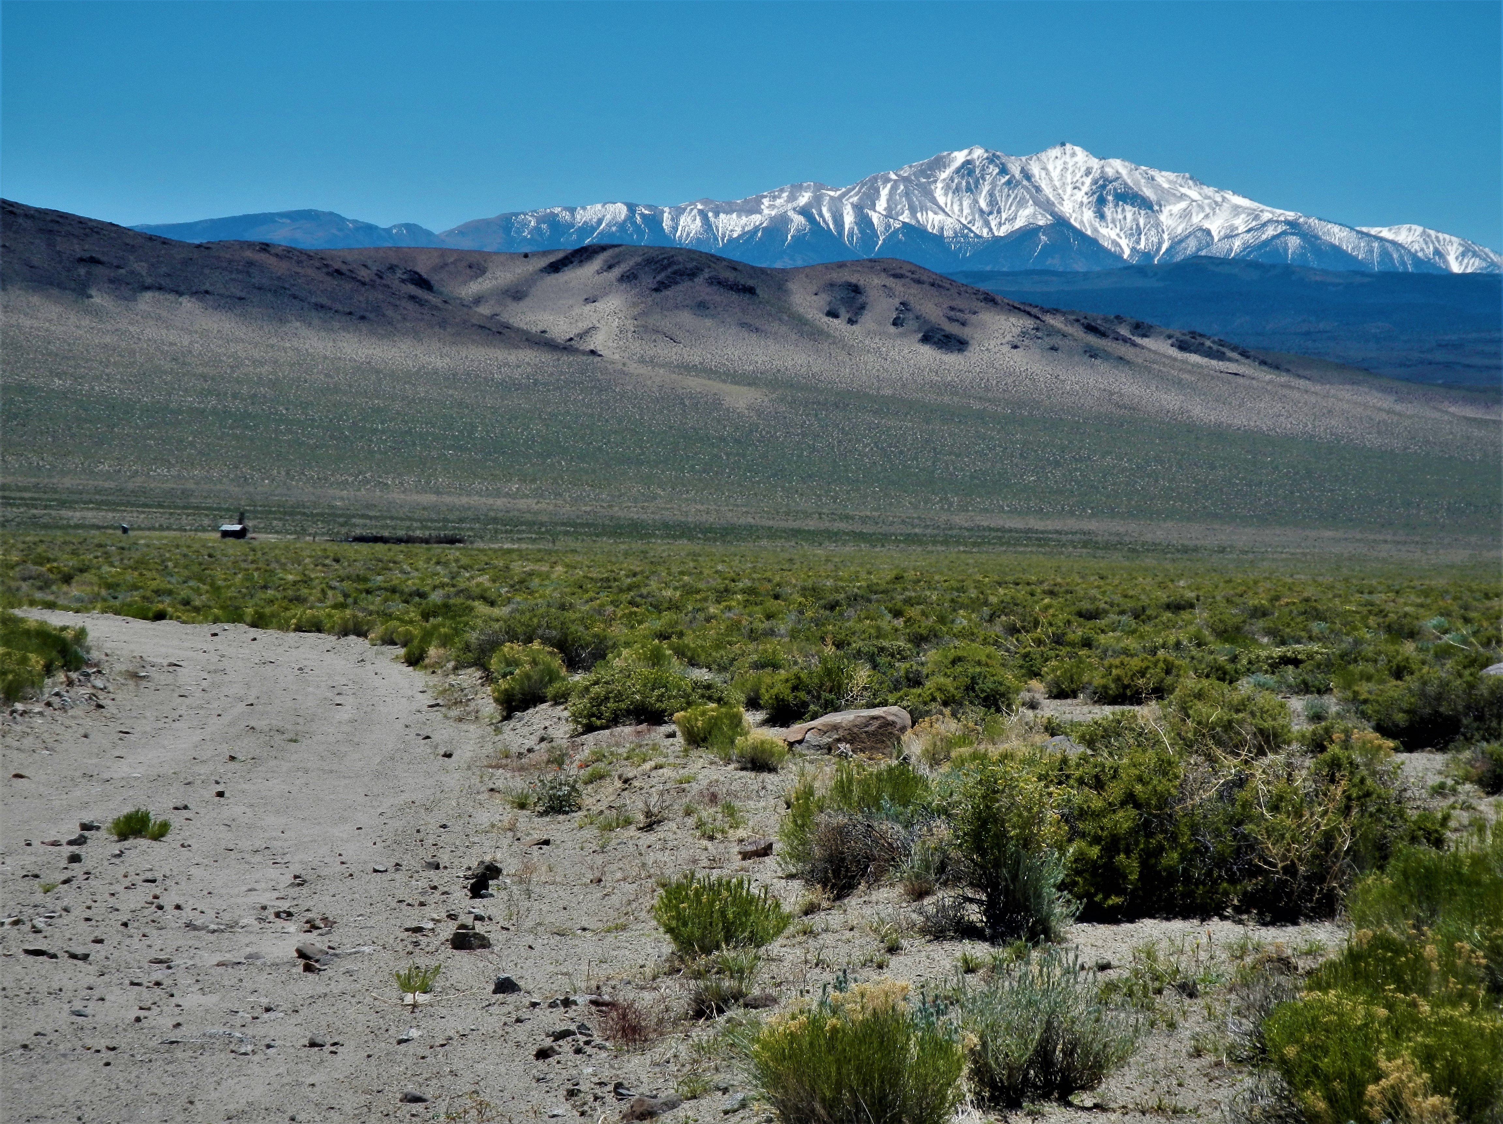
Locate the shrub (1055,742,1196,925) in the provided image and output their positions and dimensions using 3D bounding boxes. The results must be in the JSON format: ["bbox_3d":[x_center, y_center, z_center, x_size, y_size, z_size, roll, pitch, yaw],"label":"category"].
[{"bbox_3d":[1.523,1.086,19.247,0.645,0.735,0.560,0,0,0],"label":"shrub"}]

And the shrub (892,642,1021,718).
[{"bbox_3d":[1.625,0.940,37.531,1.024,0.605,0.863,0,0,0],"label":"shrub"}]

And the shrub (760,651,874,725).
[{"bbox_3d":[0.498,0.961,35.871,0.863,0.569,0.777,0,0,0],"label":"shrub"}]

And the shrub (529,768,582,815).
[{"bbox_3d":[-1.061,1.242,25.607,0.286,0.249,0.272,0,0,0],"label":"shrub"}]

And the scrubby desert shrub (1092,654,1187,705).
[{"bbox_3d":[3.324,1.002,40.594,0.856,0.415,0.728,0,0,0],"label":"scrubby desert shrub"}]

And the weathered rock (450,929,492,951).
[{"bbox_3d":[-1.060,1.431,17.915,0.160,0.081,0.128,0,0,0],"label":"weathered rock"}]

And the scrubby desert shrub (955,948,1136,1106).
[{"bbox_3d":[0.829,1.288,13.125,0.495,0.443,0.440,0,0,0],"label":"scrubby desert shrub"}]

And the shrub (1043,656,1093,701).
[{"bbox_3d":[2.764,1.009,41.267,0.440,0.389,0.417,0,0,0],"label":"shrub"}]

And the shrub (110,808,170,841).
[{"bbox_3d":[-3.135,1.345,24.251,0.307,0.164,0.245,0,0,0],"label":"shrub"}]

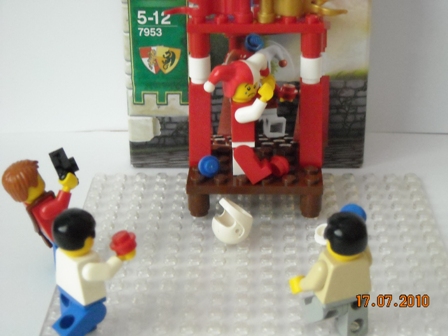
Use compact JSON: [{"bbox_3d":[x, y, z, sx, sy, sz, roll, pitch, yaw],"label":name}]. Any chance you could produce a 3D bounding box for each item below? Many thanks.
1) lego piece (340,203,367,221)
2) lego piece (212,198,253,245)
[{"bbox_3d":[0.038,0.014,0.321,0.008,0.008,0.005,6,-16,15],"label":"lego piece"},{"bbox_3d":[0.002,0.019,0.372,0.014,0.013,0.013,28,8,-28],"label":"lego piece"}]

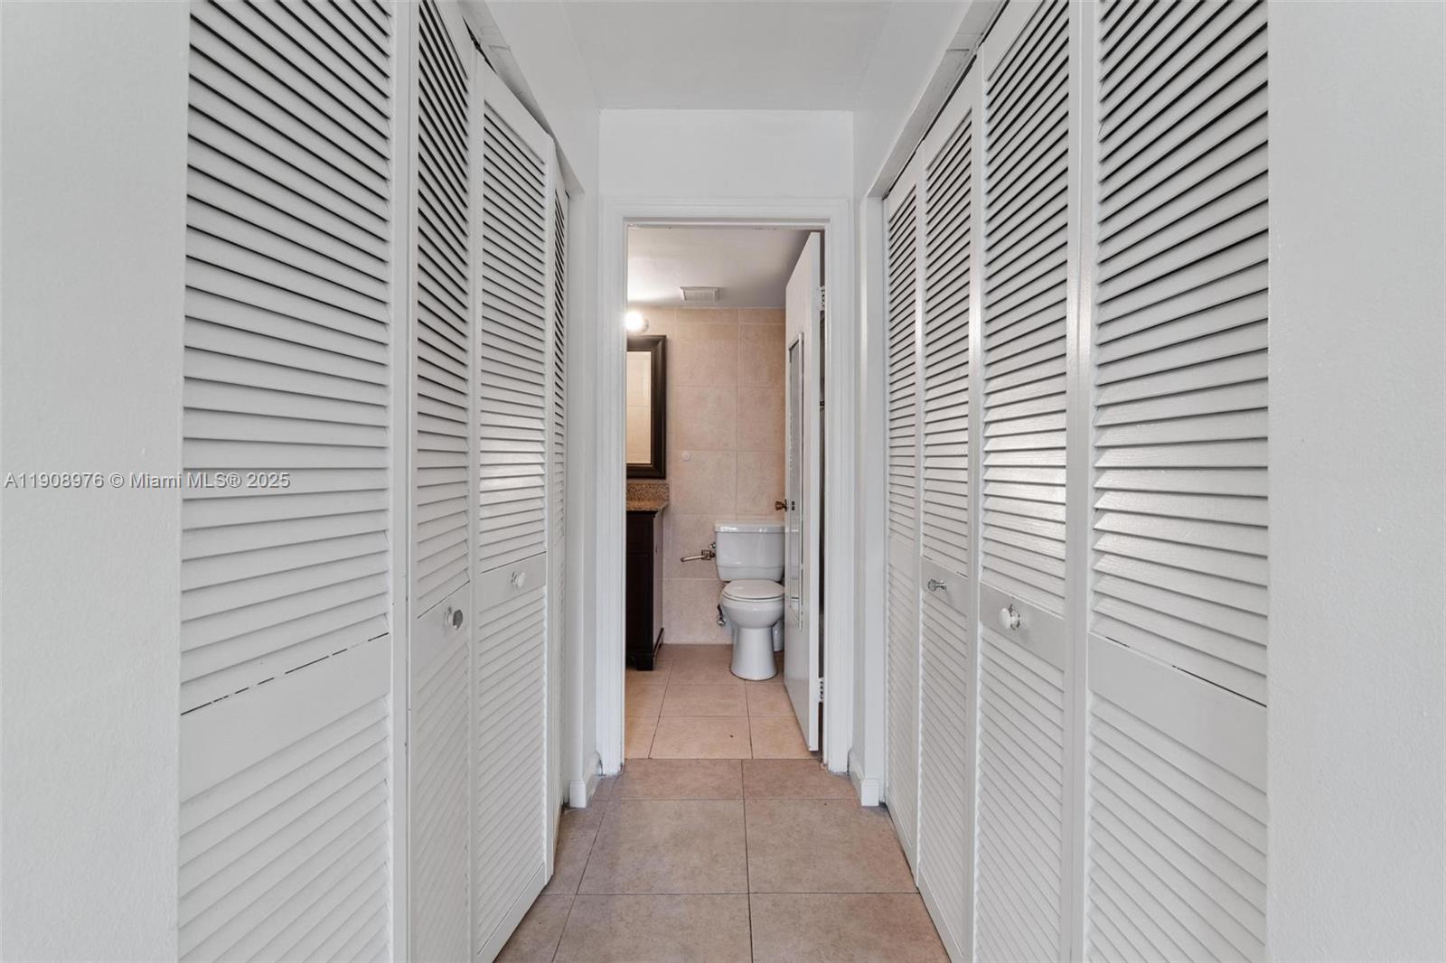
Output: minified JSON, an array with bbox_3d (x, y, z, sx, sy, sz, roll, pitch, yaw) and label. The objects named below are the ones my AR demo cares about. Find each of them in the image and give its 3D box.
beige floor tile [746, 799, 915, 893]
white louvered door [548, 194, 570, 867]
[{"bbox_3d":[0.296,1.093,1.821,0.452,0.010,0.455,0,2,0],"label":"beige floor tile"},{"bbox_3d":[-0.501,0.076,1.798,0.030,1.990,0.335,0,2,-10],"label":"white louvered door"}]

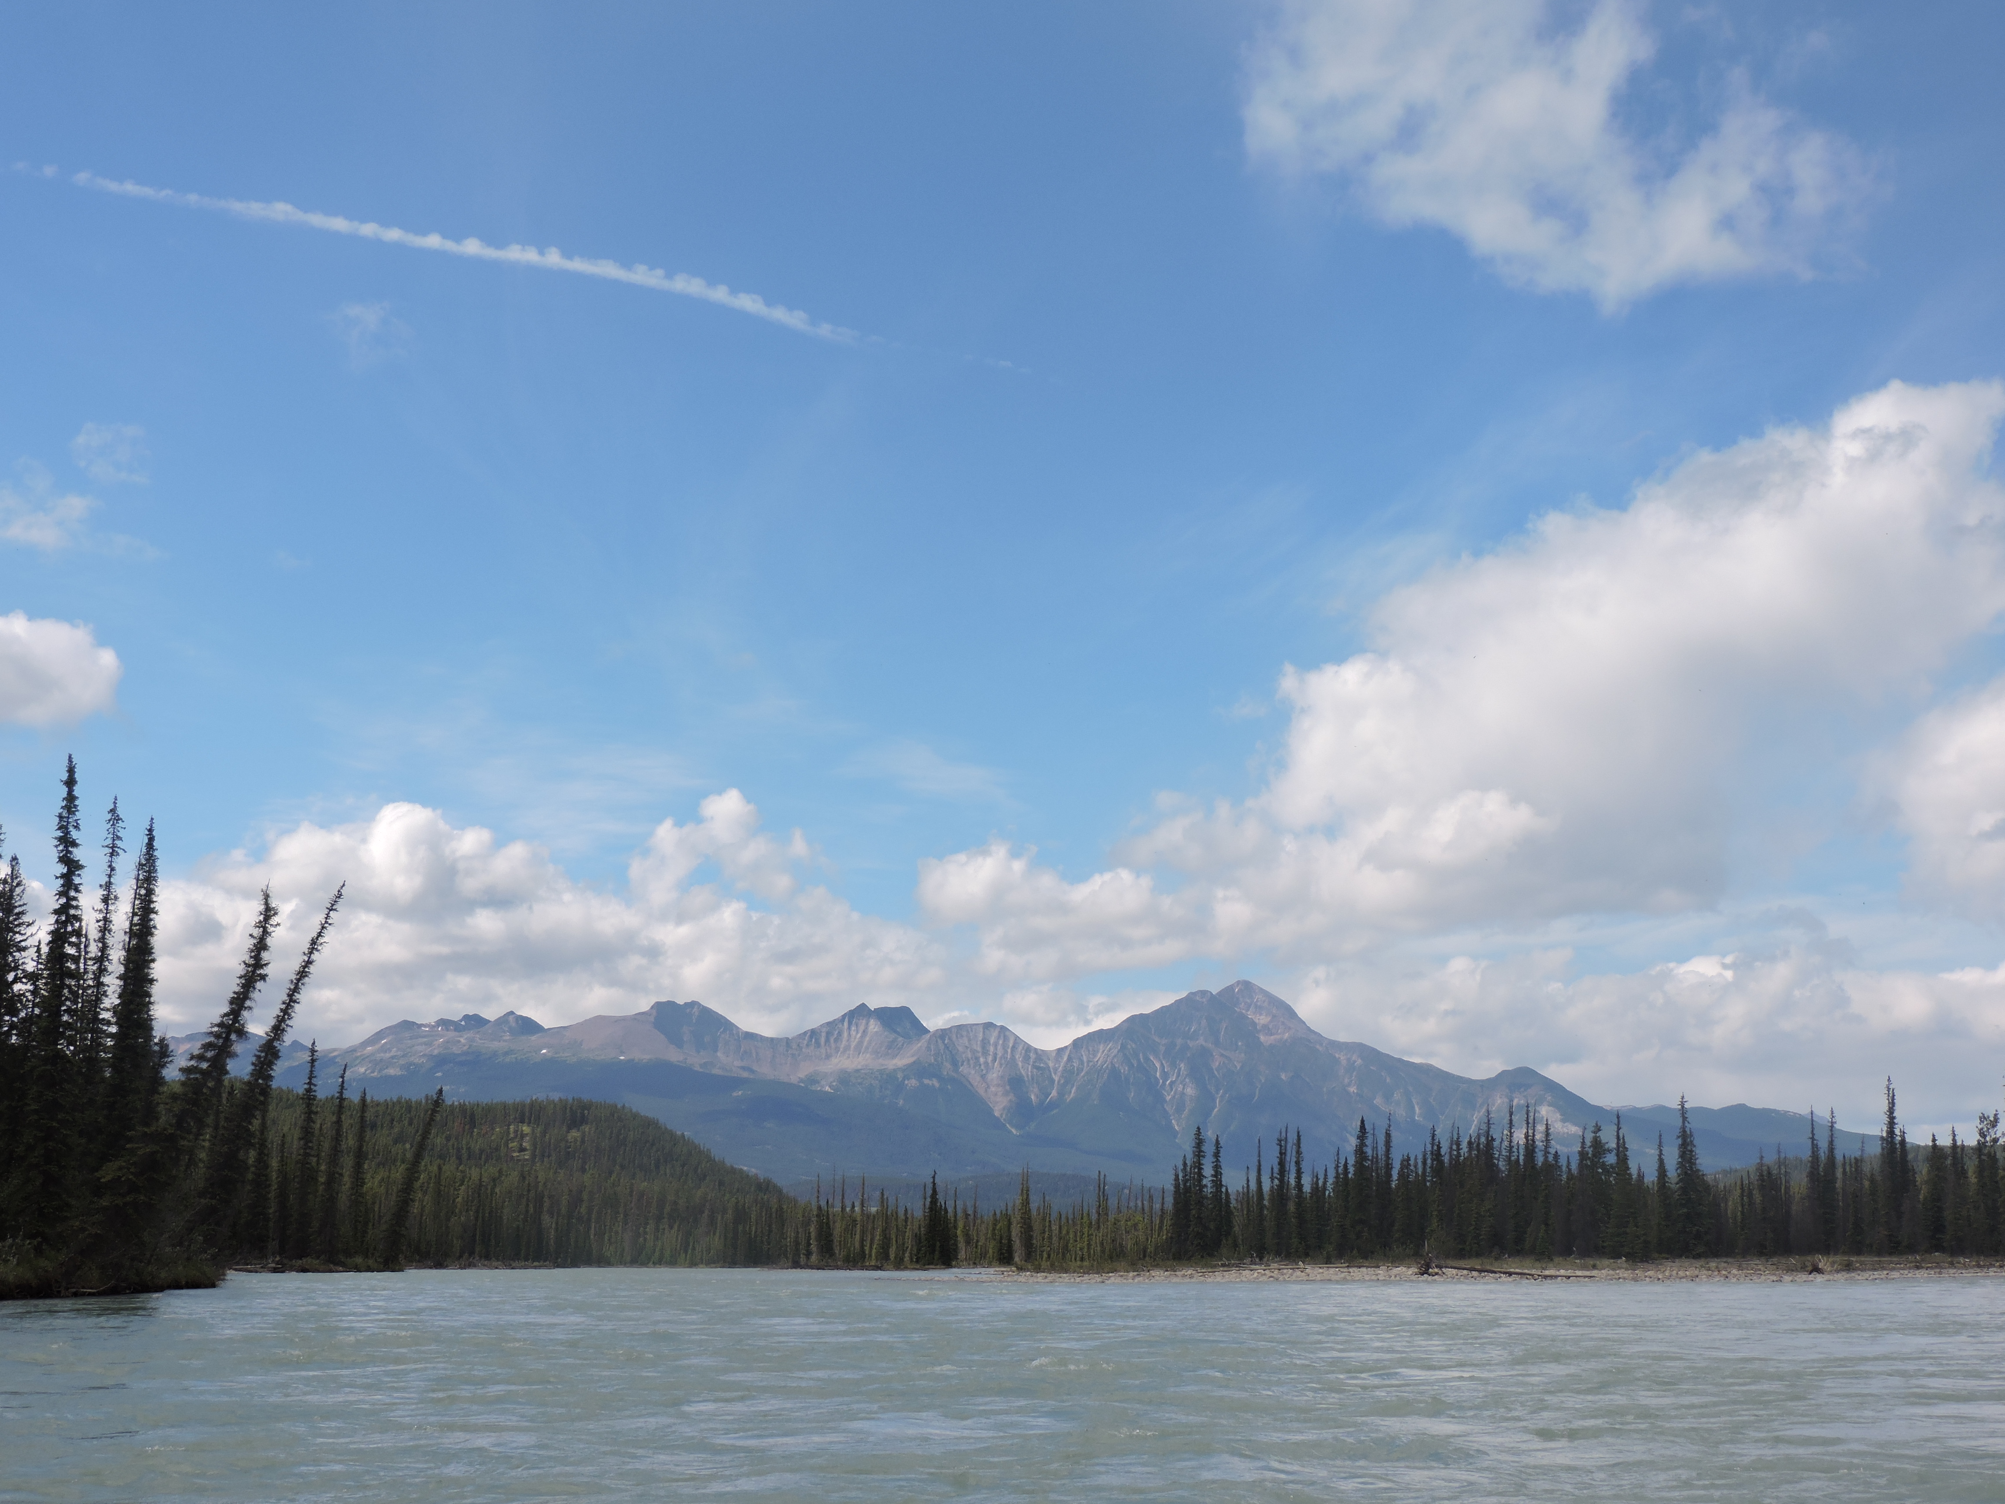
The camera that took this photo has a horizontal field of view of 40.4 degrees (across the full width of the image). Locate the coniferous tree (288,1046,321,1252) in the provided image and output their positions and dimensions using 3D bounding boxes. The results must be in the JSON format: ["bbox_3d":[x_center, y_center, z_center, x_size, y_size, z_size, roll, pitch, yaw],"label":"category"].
[{"bbox_3d":[-46.441,26.689,181.168,2.080,14.030,2.080,3,-11,-14],"label":"coniferous tree"}]

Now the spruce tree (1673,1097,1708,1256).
[{"bbox_3d":[47.993,29.618,189.779,2.400,11.010,2.400,-3,-11,14],"label":"spruce tree"}]

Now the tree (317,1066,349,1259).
[{"bbox_3d":[-45.754,28.052,186.000,2.030,13.130,2.030,3,-11,-13],"label":"tree"}]

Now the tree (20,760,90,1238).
[{"bbox_3d":[-30.557,8.097,87.995,2.230,15.890,2.230,4,-11,-19],"label":"tree"}]

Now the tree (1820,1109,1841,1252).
[{"bbox_3d":[61.600,31.969,202.564,1.750,10.600,1.750,-3,-11,16],"label":"tree"}]

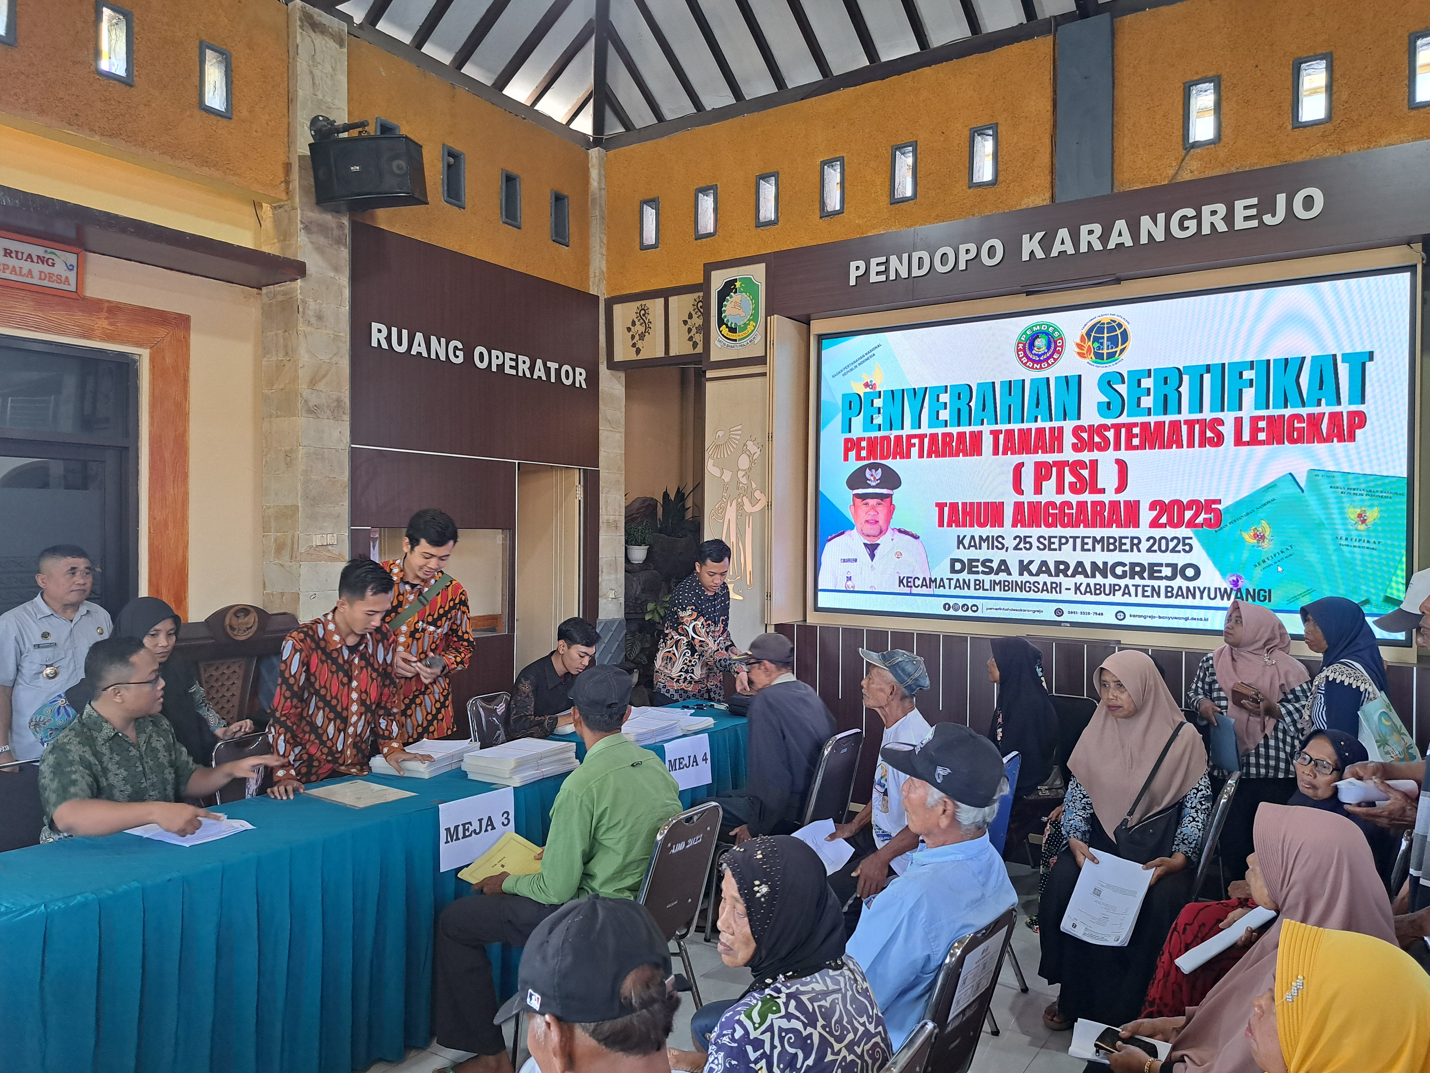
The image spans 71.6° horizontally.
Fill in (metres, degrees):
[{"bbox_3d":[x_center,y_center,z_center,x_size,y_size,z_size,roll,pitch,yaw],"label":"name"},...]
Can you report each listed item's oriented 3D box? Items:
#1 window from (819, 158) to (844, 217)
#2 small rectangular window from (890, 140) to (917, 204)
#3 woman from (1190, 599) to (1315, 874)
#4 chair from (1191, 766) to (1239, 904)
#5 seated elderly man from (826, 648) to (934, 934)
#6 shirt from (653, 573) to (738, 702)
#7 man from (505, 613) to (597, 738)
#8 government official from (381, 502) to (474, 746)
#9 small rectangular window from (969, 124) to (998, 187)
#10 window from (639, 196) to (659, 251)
[{"bbox_3d":[0.729,-2.120,6.051,0.157,0.343,0.100,1,1,33],"label":"window"},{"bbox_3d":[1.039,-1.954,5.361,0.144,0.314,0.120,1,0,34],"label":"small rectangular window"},{"bbox_3d":[2.032,0.960,3.800,0.460,1.380,0.330,1,1,38],"label":"woman"},{"bbox_3d":[1.580,1.248,3.500,0.480,0.820,0.440,1,1,33],"label":"chair"},{"bbox_3d":[0.630,1.017,3.654,0.720,1.210,0.470,1,0,26],"label":"seated elderly man"},{"bbox_3d":[-0.112,0.545,5.350,0.470,0.710,0.320,0,1,-37],"label":"shirt"},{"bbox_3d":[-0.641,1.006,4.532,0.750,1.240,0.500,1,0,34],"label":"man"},{"bbox_3d":[-1.203,0.763,4.180,0.490,1.740,0.360,0,1,-29],"label":"government official"},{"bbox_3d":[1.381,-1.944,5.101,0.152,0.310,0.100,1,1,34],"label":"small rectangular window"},{"bbox_3d":[-0.431,-2.132,6.807,0.157,0.343,0.100,1,1,33],"label":"window"}]

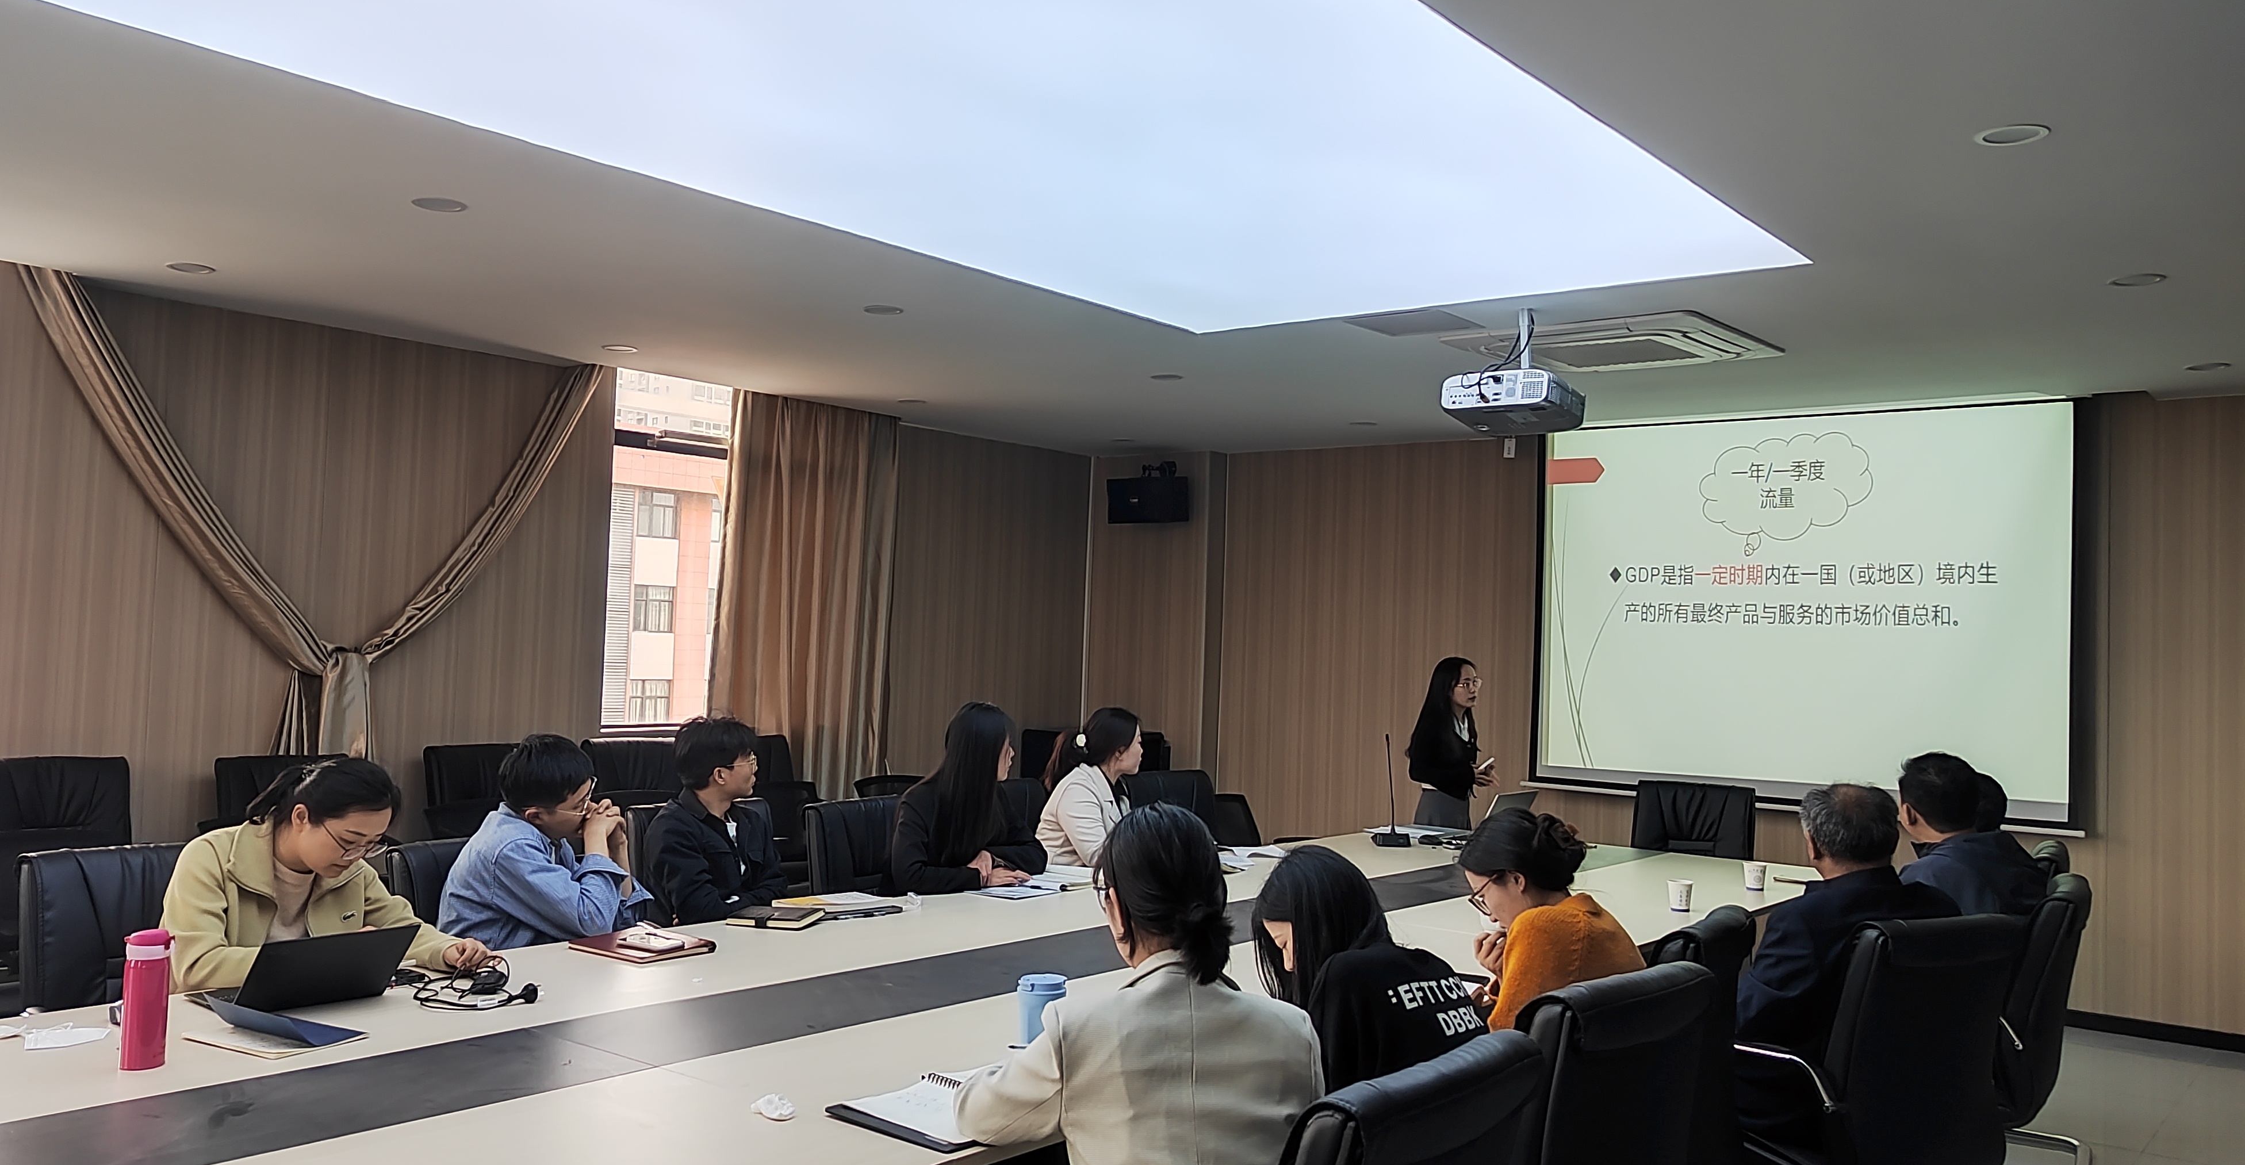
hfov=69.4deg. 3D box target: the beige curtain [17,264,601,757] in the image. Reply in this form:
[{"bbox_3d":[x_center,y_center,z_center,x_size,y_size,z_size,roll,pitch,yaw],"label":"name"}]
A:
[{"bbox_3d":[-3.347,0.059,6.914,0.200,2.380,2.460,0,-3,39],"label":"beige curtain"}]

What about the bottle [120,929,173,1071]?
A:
[{"bbox_3d":[-1.607,0.680,2.674,0.076,0.228,0.076,2,-2,0],"label":"bottle"}]

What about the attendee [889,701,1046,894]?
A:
[{"bbox_3d":[-0.574,1.046,5.212,0.720,1.310,0.540,1,-2,31],"label":"attendee"}]

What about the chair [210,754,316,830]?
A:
[{"bbox_3d":[-3.027,1.137,5.945,0.640,0.980,0.600,0,-3,40],"label":"chair"}]

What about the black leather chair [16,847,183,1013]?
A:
[{"bbox_3d":[-2.273,1.174,3.995,0.620,1.010,0.580,1,-2,35],"label":"black leather chair"}]

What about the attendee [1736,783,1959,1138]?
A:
[{"bbox_3d":[1.682,1.170,4.134,0.530,1.300,0.780,3,-2,-19],"label":"attendee"}]

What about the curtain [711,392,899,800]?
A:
[{"bbox_3d":[-1.714,0.398,8.680,0.200,2.700,1.200,0,-3,40],"label":"curtain"}]

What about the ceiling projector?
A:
[{"bbox_3d":[1.424,-0.776,5.847,0.410,0.410,0.340,0,-3,38],"label":"ceiling projector"}]

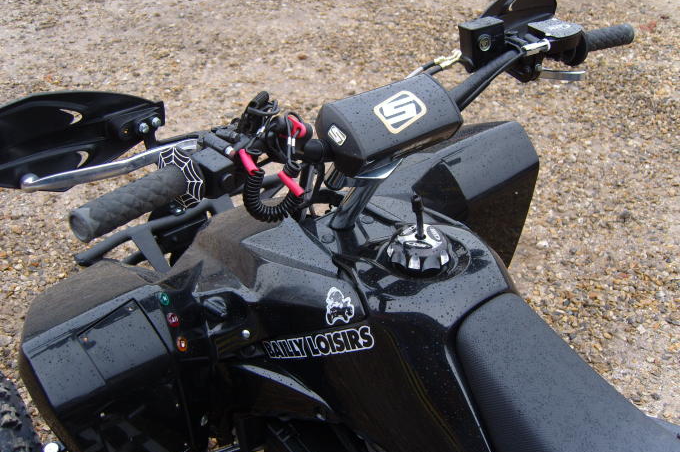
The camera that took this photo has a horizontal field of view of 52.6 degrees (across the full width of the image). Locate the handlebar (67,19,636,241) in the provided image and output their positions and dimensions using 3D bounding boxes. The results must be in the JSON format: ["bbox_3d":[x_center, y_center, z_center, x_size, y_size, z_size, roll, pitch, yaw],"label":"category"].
[{"bbox_3d":[0.075,-0.126,0.839,0.835,0.155,0.145,-24,43,-32],"label":"handlebar"}]

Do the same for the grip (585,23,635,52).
[{"bbox_3d":[0.374,-0.261,0.963,0.108,0.032,0.032,-17,38,-26],"label":"grip"}]

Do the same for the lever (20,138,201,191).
[{"bbox_3d":[-0.214,-0.062,0.650,0.163,0.020,0.032,-14,38,-18],"label":"lever"}]

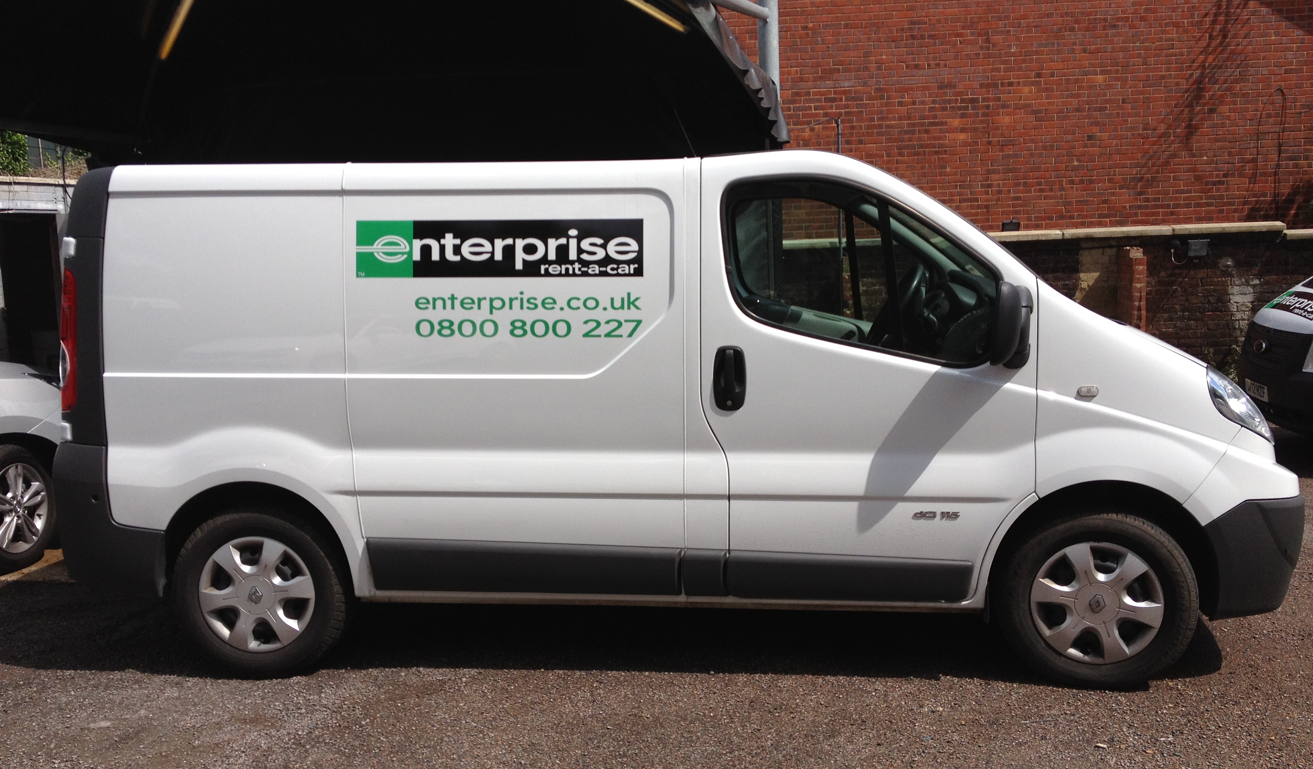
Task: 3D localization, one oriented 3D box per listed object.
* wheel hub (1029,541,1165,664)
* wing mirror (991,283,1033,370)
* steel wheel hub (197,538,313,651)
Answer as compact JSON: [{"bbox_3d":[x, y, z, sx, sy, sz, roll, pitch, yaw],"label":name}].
[{"bbox_3d":[1.590,0.783,4.788,0.447,0.447,0.090,1,7,12],"label":"wheel hub"},{"bbox_3d":[1.212,-0.202,4.547,0.135,0.290,0.215,0,7,4],"label":"wing mirror"},{"bbox_3d":[-1.502,0.791,5.027,0.447,0.447,0.090,0,7,4],"label":"steel wheel hub"}]

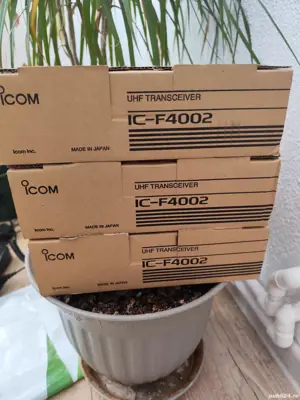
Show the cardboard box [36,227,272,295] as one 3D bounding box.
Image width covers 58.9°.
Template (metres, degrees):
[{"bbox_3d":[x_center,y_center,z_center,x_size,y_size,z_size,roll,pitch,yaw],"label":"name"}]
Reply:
[{"bbox_3d":[-0.003,0.030,0.364,0.245,0.071,0.175,-3,25,-3],"label":"cardboard box"}]

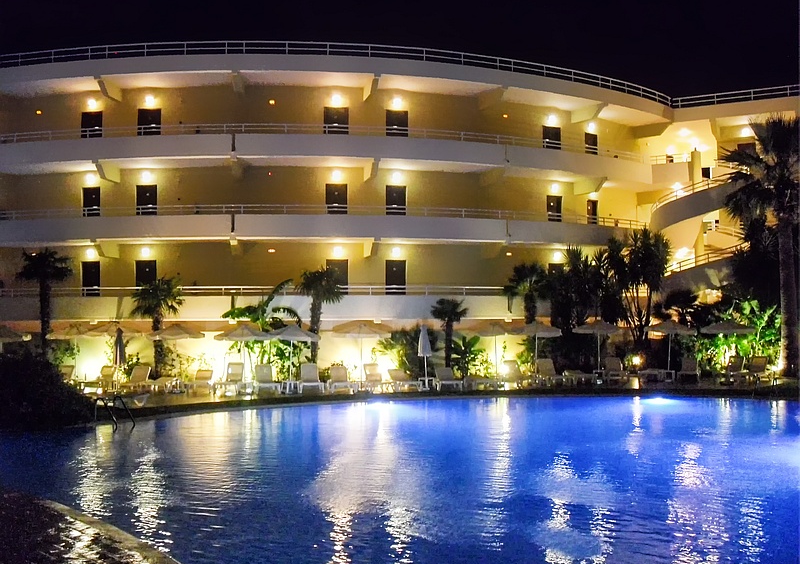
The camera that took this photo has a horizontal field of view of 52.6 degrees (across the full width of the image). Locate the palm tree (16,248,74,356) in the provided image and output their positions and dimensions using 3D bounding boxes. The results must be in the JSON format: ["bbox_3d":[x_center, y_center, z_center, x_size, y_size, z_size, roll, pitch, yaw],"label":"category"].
[{"bbox_3d":[-13.110,1.278,29.914,2.100,5.200,2.100,0,-3,0],"label":"palm tree"}]

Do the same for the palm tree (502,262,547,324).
[{"bbox_3d":[4.535,1.488,29.373,1.600,4.300,1.600,0,-2,0],"label":"palm tree"}]

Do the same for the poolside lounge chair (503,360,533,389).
[{"bbox_3d":[3.989,3.170,27.595,0.680,0.920,1.600,1,-2,-13],"label":"poolside lounge chair"}]

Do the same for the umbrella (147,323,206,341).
[{"bbox_3d":[-7.742,2.621,28.050,2.000,2.300,2.000,0,-3,0],"label":"umbrella"}]

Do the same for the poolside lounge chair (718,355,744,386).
[{"bbox_3d":[11.691,3.139,28.498,0.720,0.870,1.650,-1,-2,28],"label":"poolside lounge chair"}]

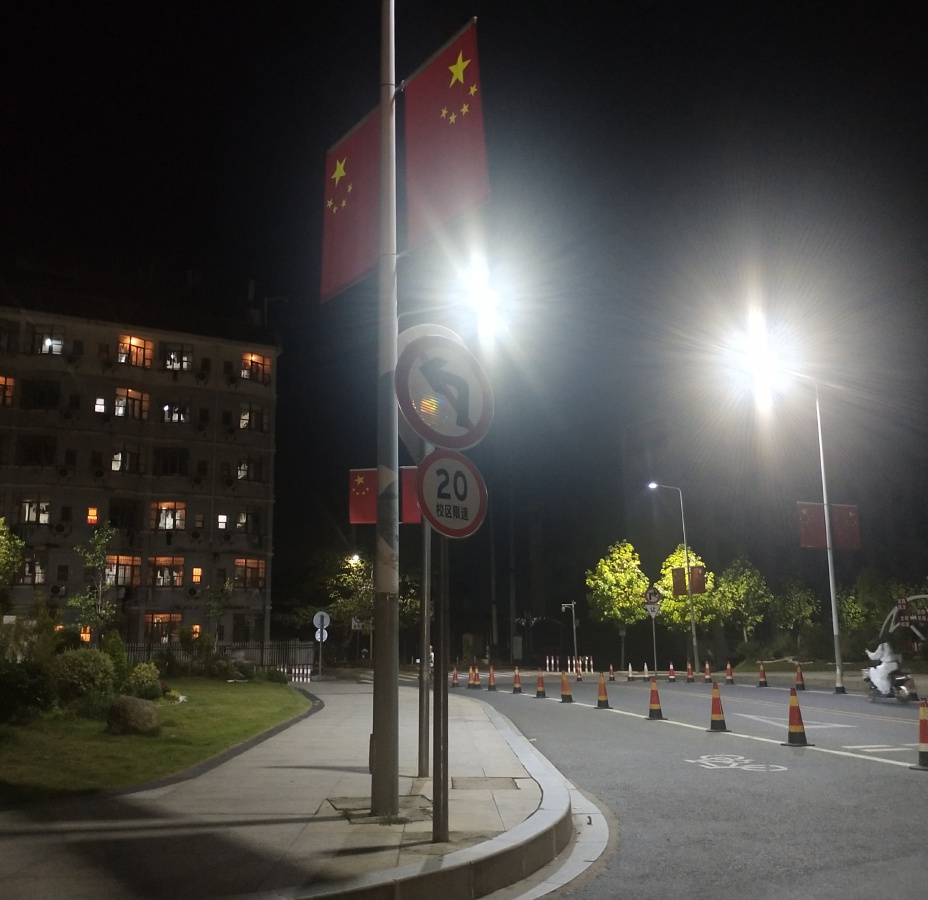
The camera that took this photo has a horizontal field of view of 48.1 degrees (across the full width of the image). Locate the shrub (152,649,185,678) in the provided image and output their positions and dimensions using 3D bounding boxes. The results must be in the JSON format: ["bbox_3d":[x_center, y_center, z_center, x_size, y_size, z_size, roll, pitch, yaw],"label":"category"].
[{"bbox_3d":[-9.918,7.201,35.026,1.108,0.980,1.108,3,-11,-15],"label":"shrub"}]

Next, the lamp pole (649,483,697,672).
[{"bbox_3d":[11.111,6.718,55.008,0.320,9.895,2.670,9,-14,-40],"label":"lamp pole"}]

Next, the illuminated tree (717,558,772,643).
[{"bbox_3d":[14.564,7.892,54.000,3.000,4.800,3.000,-4,-11,15],"label":"illuminated tree"}]

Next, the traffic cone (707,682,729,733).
[{"bbox_3d":[3.929,3.986,16.100,0.380,0.720,0.380,-3,-11,11],"label":"traffic cone"}]

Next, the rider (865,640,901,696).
[{"bbox_3d":[9.629,4.987,23.900,0.540,1.320,0.740,1,-11,-7],"label":"rider"}]

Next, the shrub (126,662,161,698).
[{"bbox_3d":[-6.577,4.739,21.342,0.675,0.722,0.675,3,-11,-17],"label":"shrub"}]

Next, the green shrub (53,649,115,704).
[{"bbox_3d":[-7.210,4.295,19.709,1.135,1.029,1.135,3,-11,-19],"label":"green shrub"}]

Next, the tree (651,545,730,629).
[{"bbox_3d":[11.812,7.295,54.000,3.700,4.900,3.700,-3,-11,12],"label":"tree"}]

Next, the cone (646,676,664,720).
[{"bbox_3d":[3.375,4.369,18.300,0.380,0.720,0.380,-3,-11,11],"label":"cone"}]

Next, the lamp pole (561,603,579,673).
[{"bbox_3d":[5.198,9.219,51.000,0.850,3.500,0.200,-1,-11,0],"label":"lamp pole"}]

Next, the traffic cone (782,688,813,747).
[{"bbox_3d":[4.573,3.659,14.299,0.410,0.741,0.410,-4,-11,17],"label":"traffic cone"}]

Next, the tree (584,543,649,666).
[{"bbox_3d":[9.076,9.199,61.895,3.824,7.626,3.824,0,-11,0],"label":"tree"}]

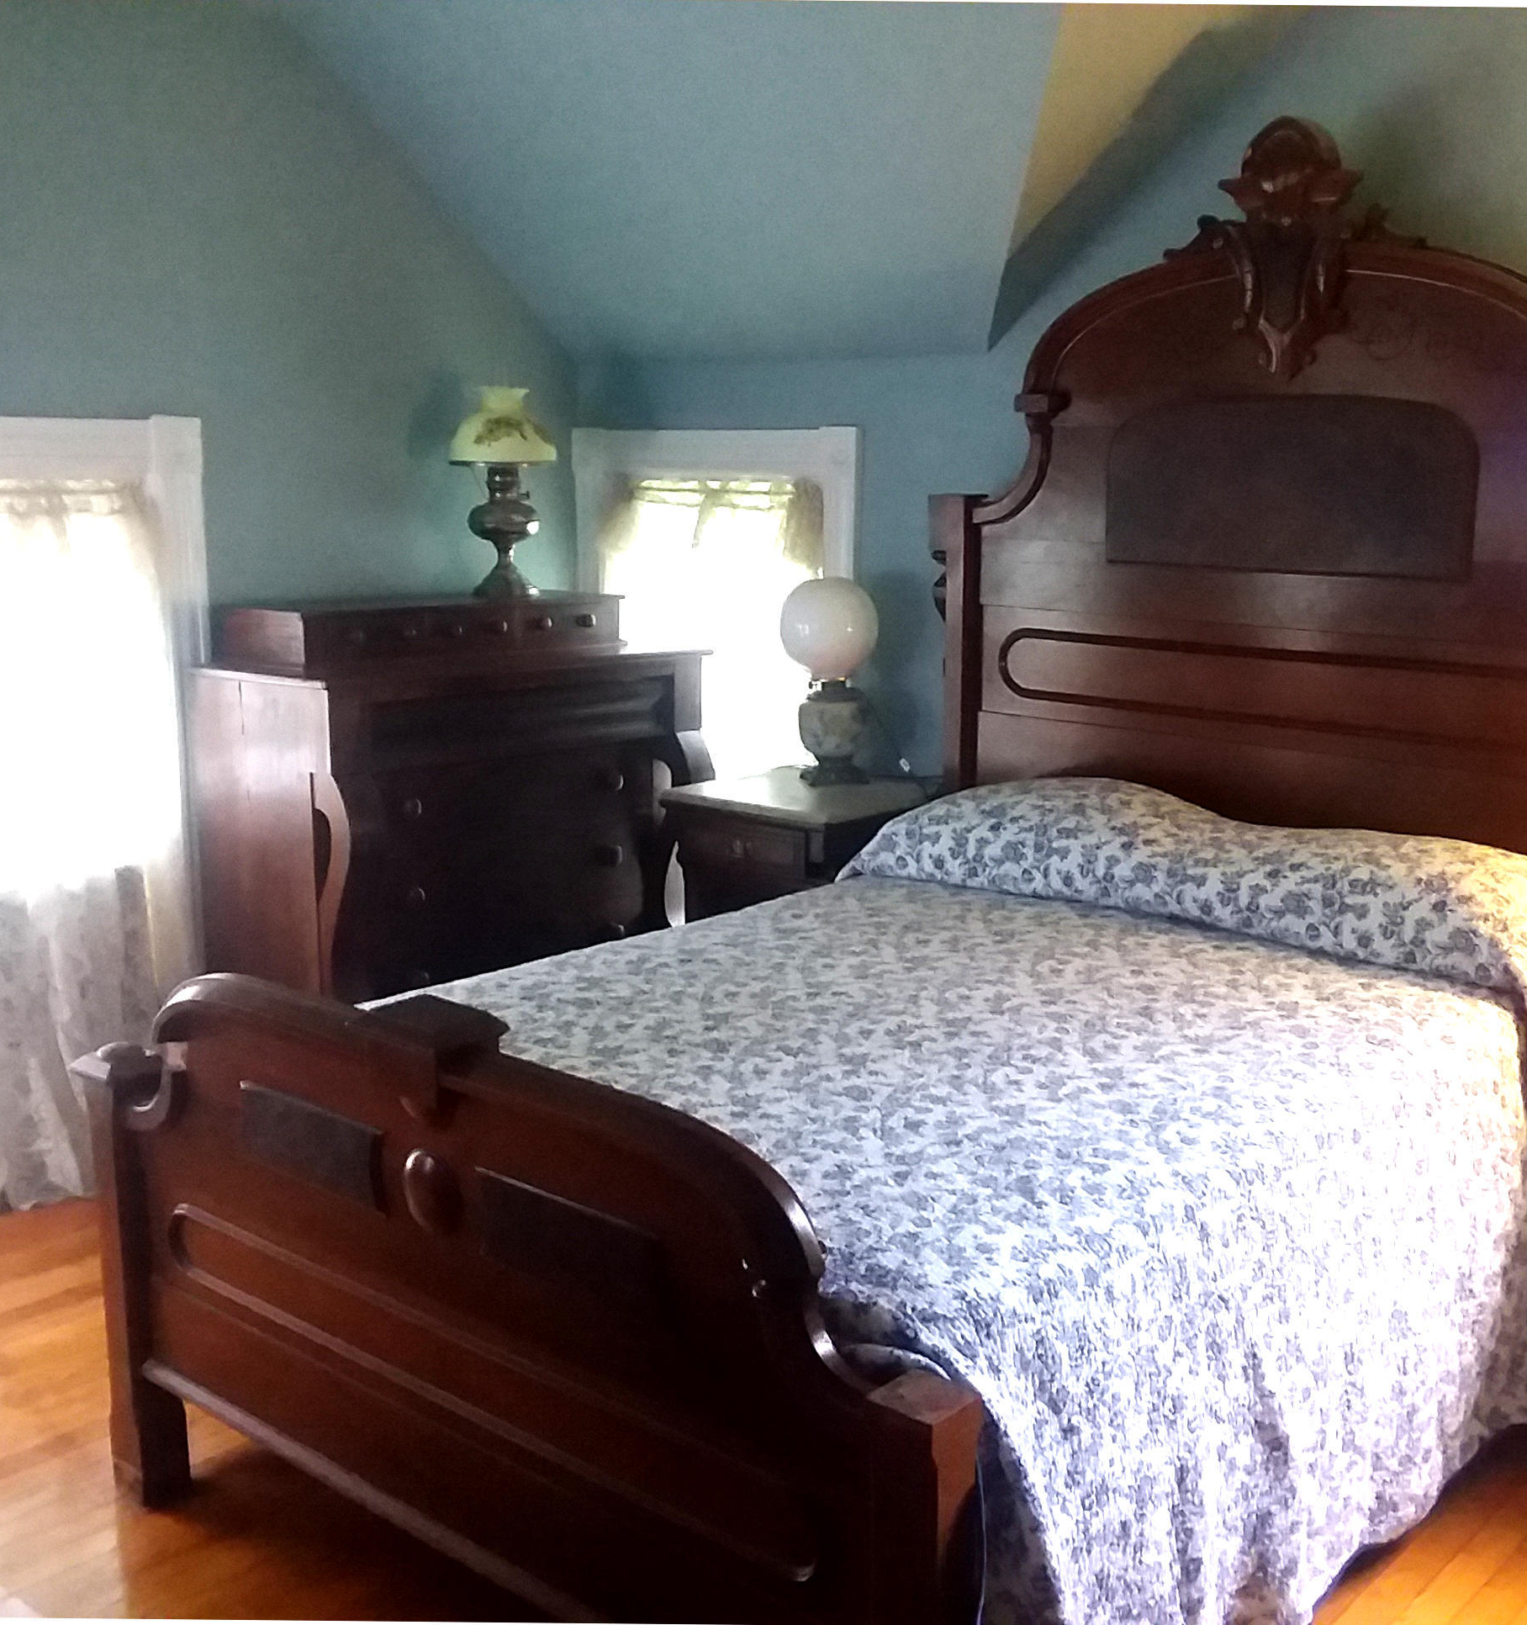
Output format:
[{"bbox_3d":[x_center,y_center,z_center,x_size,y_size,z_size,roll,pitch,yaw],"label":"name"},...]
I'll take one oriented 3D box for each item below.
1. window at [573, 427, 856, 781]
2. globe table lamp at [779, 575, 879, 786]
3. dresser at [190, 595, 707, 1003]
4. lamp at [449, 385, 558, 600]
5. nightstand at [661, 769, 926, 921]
[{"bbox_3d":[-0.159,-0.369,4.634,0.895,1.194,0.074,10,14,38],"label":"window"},{"bbox_3d":[0.153,-0.308,4.220,0.237,0.477,0.237,1,11,0],"label":"globe table lamp"},{"bbox_3d":[-0.703,0.081,4.296,0.548,1.159,1.103,10,14,38],"label":"dresser"},{"bbox_3d":[-0.626,-0.771,4.389,0.263,0.503,0.263,1,11,0],"label":"lamp"},{"bbox_3d":[0.092,0.325,4.169,0.459,0.755,0.488,10,14,38],"label":"nightstand"}]

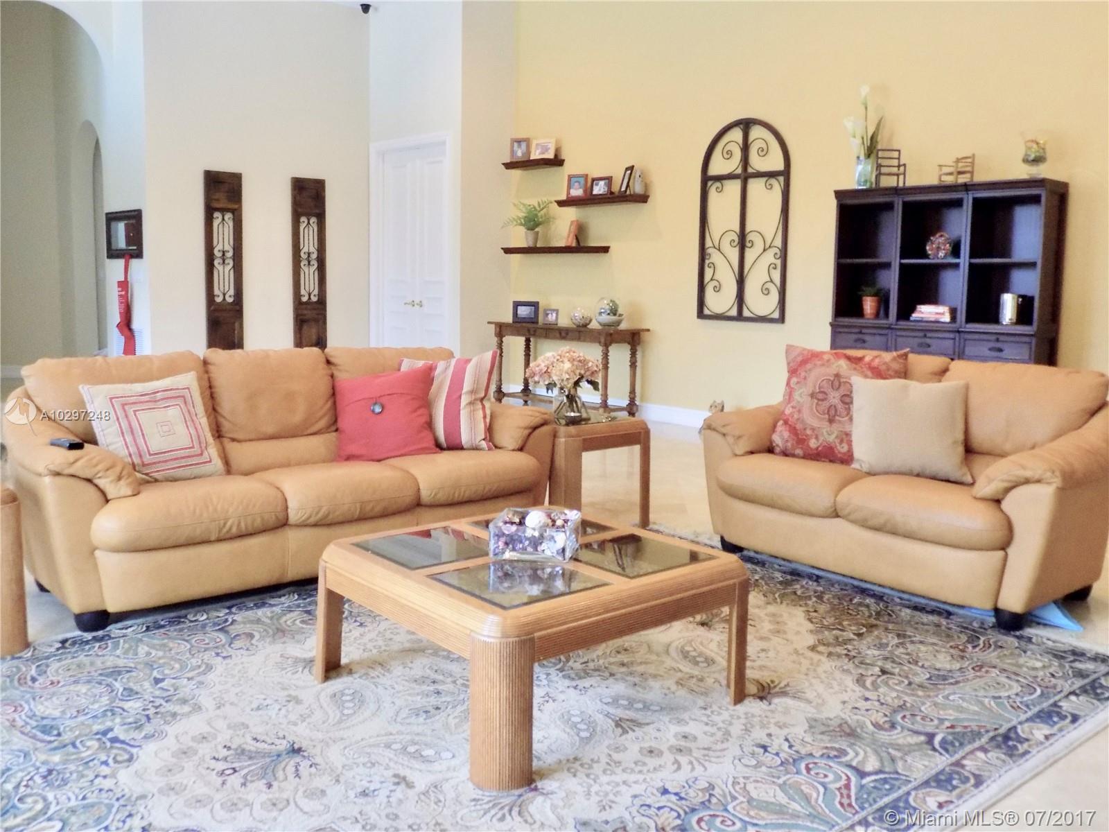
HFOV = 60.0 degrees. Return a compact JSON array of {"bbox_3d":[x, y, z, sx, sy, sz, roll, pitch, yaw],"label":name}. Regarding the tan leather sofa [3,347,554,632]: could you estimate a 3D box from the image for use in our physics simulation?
[{"bbox_3d":[-1.149,0.202,4.341,2.200,0.920,0.910,-6,11,-35],"label":"tan leather sofa"}]

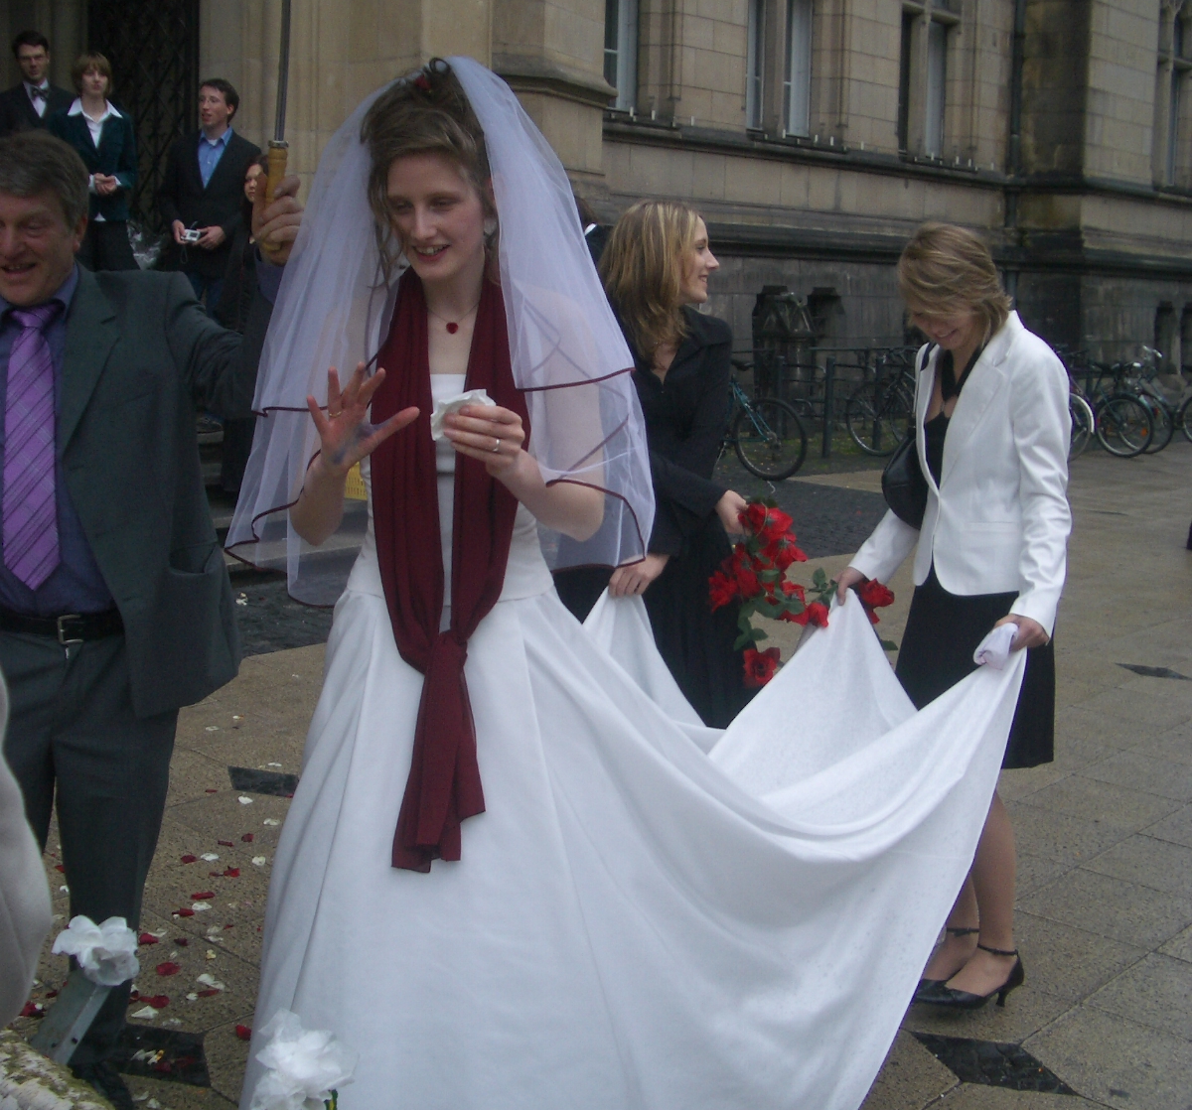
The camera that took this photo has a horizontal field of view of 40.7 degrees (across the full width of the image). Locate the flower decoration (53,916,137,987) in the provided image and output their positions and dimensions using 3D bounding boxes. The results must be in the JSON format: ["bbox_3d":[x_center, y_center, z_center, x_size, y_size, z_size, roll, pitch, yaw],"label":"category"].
[{"bbox_3d":[-0.593,0.469,1.900,0.100,0.075,0.090,-2,10,-16],"label":"flower decoration"}]

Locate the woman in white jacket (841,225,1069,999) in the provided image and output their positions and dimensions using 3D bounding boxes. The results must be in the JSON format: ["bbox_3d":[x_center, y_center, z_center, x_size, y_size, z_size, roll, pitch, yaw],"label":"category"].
[{"bbox_3d":[0.750,0.153,3.390,0.440,1.650,0.430,-5,11,-31],"label":"woman in white jacket"}]

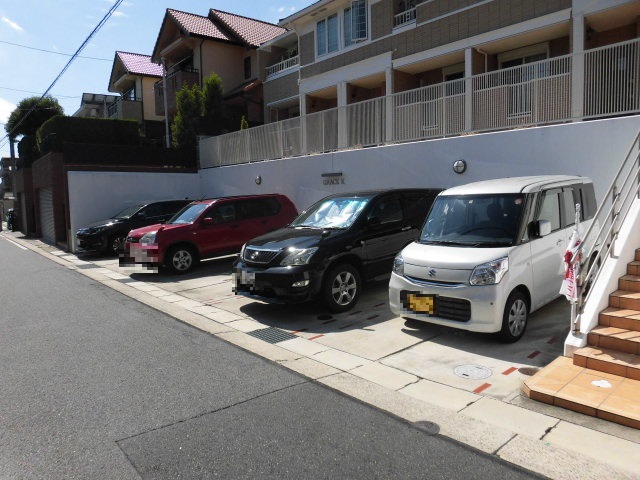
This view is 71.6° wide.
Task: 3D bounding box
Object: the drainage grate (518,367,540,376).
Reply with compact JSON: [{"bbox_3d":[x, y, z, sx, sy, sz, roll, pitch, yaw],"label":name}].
[{"bbox_3d":[1.815,1.148,3.836,0.220,0.025,0.220,-6,7,-43],"label":"drainage grate"}]

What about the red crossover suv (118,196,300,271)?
[{"bbox_3d":[-2.641,-0.237,11.060,1.785,1.690,4.590,3,7,44],"label":"red crossover suv"}]

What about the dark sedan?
[{"bbox_3d":[-6.153,-0.541,15.607,1.835,1.690,4.720,3,7,40],"label":"dark sedan"}]

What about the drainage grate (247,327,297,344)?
[{"bbox_3d":[-0.550,1.122,5.153,0.380,0.040,0.550,-6,7,-43],"label":"drainage grate"}]

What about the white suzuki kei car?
[{"bbox_3d":[2.382,0.063,5.769,3.395,1.735,1.475,-7,7,-42],"label":"white suzuki kei car"}]

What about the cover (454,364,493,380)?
[{"bbox_3d":[1.336,1.166,3.863,0.360,0.030,0.360,-1,5,0],"label":"cover"}]

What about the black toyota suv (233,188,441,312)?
[{"bbox_3d":[0.795,-0.012,7.448,4.735,1.680,1.845,-6,7,-41],"label":"black toyota suv"}]

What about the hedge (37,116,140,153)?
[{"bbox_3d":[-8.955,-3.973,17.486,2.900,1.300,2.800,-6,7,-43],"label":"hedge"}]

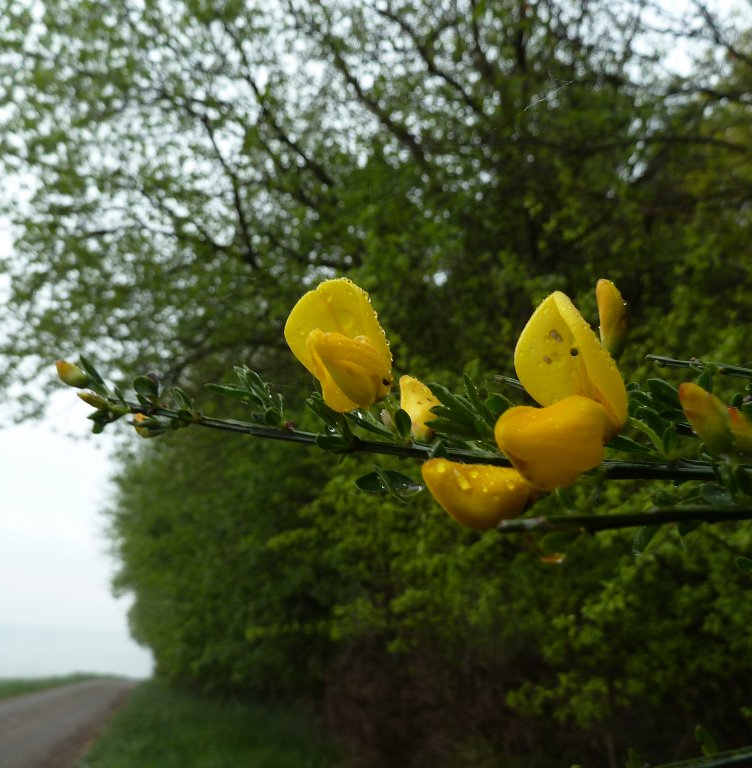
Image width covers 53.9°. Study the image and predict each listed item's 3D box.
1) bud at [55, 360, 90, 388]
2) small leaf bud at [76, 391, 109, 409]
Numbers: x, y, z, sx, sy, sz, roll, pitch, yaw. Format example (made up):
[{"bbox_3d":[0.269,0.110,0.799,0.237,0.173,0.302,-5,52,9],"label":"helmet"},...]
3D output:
[{"bbox_3d":[-0.066,-0.002,0.160,0.009,0.005,0.005,37,-14,5],"label":"bud"},{"bbox_3d":[-0.061,0.003,0.159,0.008,0.002,0.003,21,-9,6],"label":"small leaf bud"}]

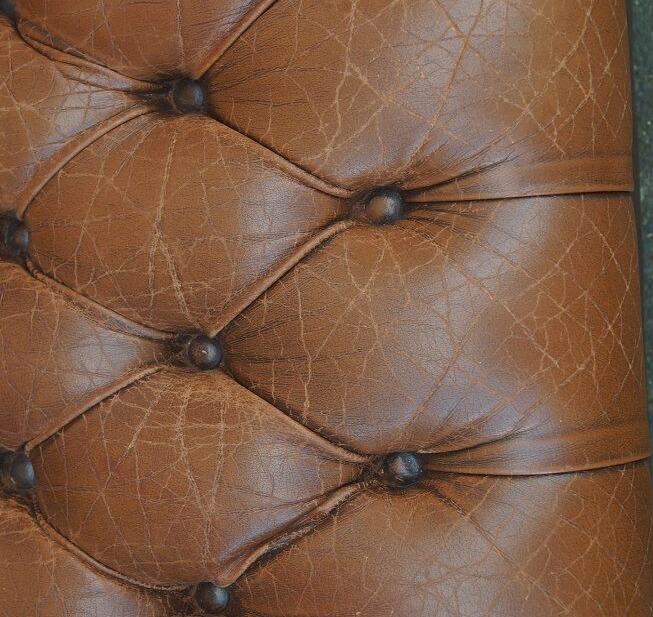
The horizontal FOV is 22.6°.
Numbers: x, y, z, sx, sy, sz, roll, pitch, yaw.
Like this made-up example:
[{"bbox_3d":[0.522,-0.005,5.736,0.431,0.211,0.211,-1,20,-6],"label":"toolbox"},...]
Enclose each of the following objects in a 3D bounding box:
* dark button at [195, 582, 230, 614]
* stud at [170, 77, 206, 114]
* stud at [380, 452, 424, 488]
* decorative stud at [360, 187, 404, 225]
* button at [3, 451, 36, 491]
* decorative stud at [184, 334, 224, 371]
[{"bbox_3d":[-0.065,0.167,0.947,0.009,0.020,0.020,0,90,-67],"label":"dark button"},{"bbox_3d":[-0.080,-0.123,0.947,0.009,0.020,0.020,0,90,-67],"label":"stud"},{"bbox_3d":[0.043,0.088,0.900,0.020,0.009,0.020,0,90,18],"label":"stud"},{"bbox_3d":[0.032,-0.057,0.900,0.020,0.009,0.020,0,90,18],"label":"decorative stud"},{"bbox_3d":[-0.185,0.099,0.998,0.009,0.020,0.020,0,90,-61],"label":"button"},{"bbox_3d":[-0.070,0.025,0.947,0.009,0.020,0.020,0,90,-67],"label":"decorative stud"}]

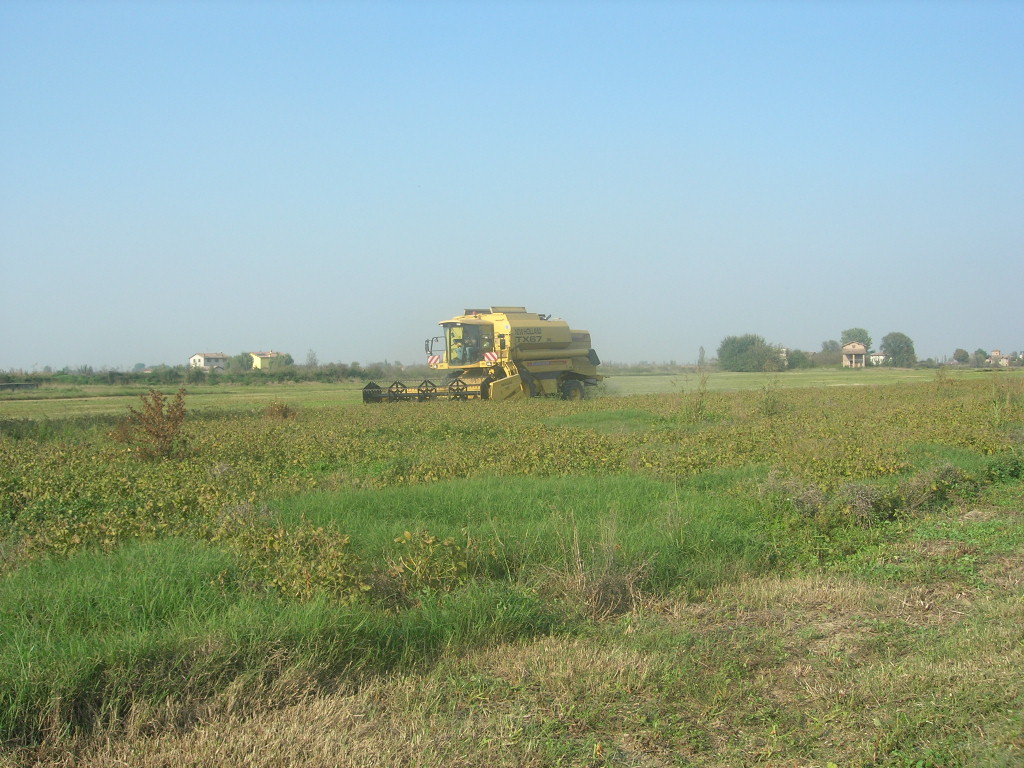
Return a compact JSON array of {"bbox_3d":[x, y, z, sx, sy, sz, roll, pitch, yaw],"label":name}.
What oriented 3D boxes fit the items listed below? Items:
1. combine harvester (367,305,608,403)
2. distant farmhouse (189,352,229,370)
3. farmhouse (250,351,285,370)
[{"bbox_3d":[-0.150,-0.880,43.300,6.050,4.050,9.700,0,1,40],"label":"combine harvester"},{"bbox_3d":[-123.000,-8.200,457.000,9.500,8.300,13.000,0,1,40],"label":"distant farmhouse"},{"bbox_3d":[-98.500,-8.100,450.000,9.500,8.500,13.500,0,1,34],"label":"farmhouse"}]

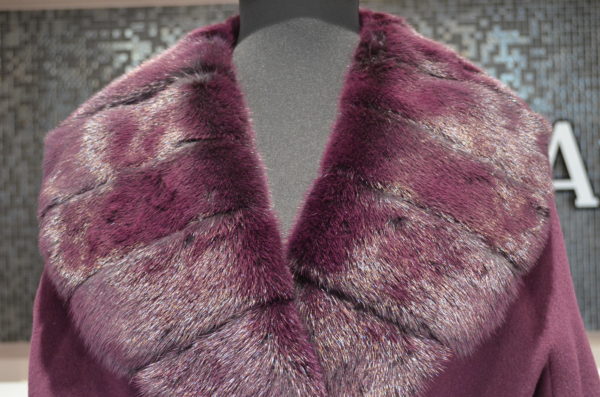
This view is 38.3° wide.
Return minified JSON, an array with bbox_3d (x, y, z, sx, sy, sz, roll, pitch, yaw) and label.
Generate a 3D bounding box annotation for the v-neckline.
[{"bbox_3d":[-0.002,-0.067,0.830,0.140,0.228,0.080,0,2,0],"label":"v-neckline"}]

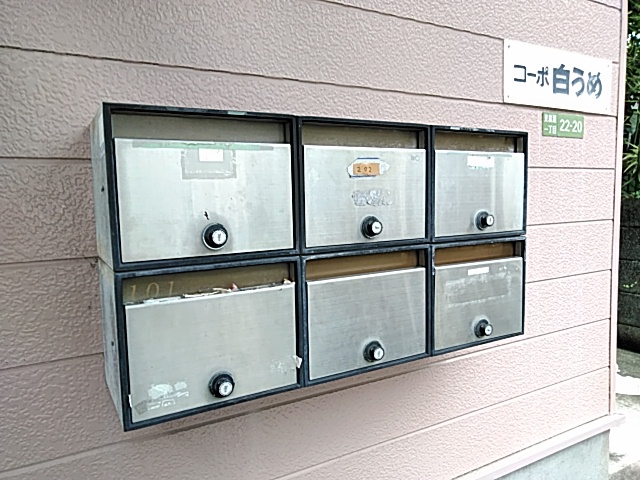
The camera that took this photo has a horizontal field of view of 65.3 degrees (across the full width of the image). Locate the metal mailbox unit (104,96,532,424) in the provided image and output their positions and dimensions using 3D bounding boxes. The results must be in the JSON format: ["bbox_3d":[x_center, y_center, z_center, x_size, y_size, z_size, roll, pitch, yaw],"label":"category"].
[{"bbox_3d":[0.039,0.009,0.910,0.795,0.418,0.198,-4,6,-30],"label":"metal mailbox unit"}]

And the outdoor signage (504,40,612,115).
[{"bbox_3d":[0.646,-0.422,1.314,0.458,0.149,0.015,-4,6,-30],"label":"outdoor signage"}]

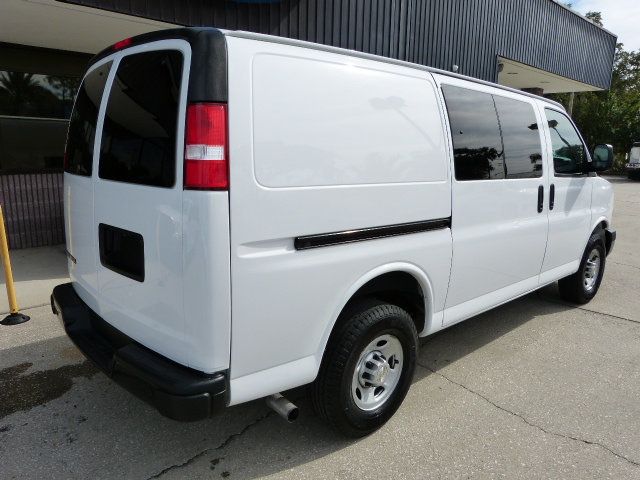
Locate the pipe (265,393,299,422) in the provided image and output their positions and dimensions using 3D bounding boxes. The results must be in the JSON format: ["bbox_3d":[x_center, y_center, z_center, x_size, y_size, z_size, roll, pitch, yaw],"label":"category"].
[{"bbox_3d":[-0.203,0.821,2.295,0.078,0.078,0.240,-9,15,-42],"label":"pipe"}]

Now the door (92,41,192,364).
[{"bbox_3d":[-0.809,-0.198,2.067,0.220,1.350,0.820,-9,15,-42],"label":"door"}]

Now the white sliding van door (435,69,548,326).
[{"bbox_3d":[1.243,-0.269,3.262,1.450,1.540,0.190,-9,15,-42],"label":"white sliding van door"}]

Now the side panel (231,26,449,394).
[{"bbox_3d":[0.172,-0.111,2.285,1.515,1.520,0.180,-9,15,-42],"label":"side panel"}]

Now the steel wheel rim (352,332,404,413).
[{"bbox_3d":[0.288,0.727,2.614,0.440,0.440,0.165,-9,15,-42],"label":"steel wheel rim"}]

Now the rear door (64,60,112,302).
[{"bbox_3d":[-1.364,-0.322,2.659,0.220,1.350,0.820,-9,15,-42],"label":"rear door"}]

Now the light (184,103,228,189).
[{"bbox_3d":[-0.430,-0.344,1.706,0.115,0.315,0.190,-9,15,-42],"label":"light"}]

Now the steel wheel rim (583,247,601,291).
[{"bbox_3d":[2.815,0.310,4.895,0.440,0.440,0.165,-9,15,-42],"label":"steel wheel rim"}]

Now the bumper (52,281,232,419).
[{"bbox_3d":[-1.119,0.498,2.485,0.270,0.235,1.970,-9,15,-42],"label":"bumper"}]

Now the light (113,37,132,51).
[{"bbox_3d":[-0.983,-0.981,2.316,0.055,0.045,0.270,-9,15,-42],"label":"light"}]

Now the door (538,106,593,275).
[{"bbox_3d":[2.130,-0.391,4.068,1.020,1.490,0.190,-9,15,-42],"label":"door"}]

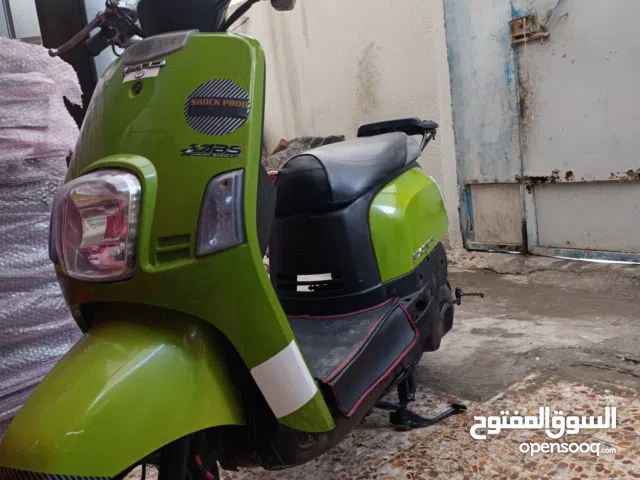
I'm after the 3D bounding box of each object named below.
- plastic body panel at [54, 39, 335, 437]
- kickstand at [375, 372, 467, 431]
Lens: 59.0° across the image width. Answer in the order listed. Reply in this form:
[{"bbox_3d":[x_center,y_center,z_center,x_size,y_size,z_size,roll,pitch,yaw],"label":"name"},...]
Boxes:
[{"bbox_3d":[-0.236,0.061,0.957,0.380,0.710,0.350,-3,10,27],"label":"plastic body panel"},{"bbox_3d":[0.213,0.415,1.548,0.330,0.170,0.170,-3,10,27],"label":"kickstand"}]

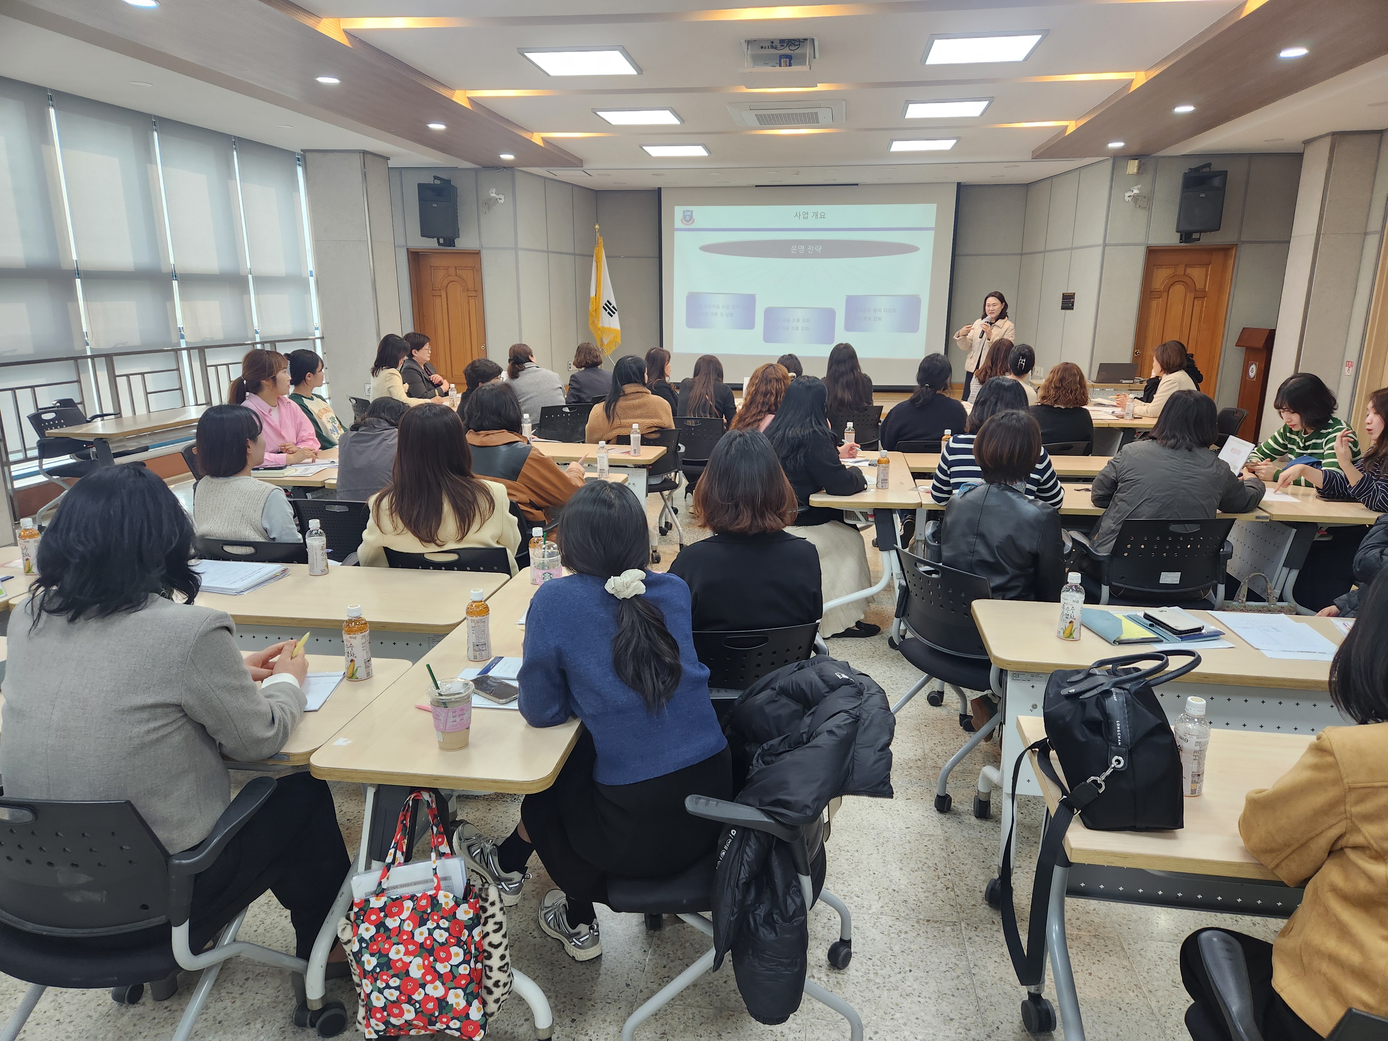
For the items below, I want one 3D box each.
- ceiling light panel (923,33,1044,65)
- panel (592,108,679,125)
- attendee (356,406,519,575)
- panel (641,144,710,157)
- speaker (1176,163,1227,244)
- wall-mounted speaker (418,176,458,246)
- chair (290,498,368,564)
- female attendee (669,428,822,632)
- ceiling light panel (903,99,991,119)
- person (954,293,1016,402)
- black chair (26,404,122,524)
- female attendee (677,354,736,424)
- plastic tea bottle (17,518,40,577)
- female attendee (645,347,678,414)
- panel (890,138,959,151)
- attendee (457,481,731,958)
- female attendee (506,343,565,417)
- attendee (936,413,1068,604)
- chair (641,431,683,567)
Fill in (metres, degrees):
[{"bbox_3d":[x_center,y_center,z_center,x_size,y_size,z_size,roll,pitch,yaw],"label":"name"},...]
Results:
[{"bbox_3d":[1.734,-2.860,5.568,0.640,0.060,0.650,2,14,8],"label":"ceiling light panel"},{"bbox_3d":[-0.425,-3.174,7.235,0.610,0.050,0.640,2,15,6],"label":"panel"},{"bbox_3d":[-0.866,0.179,3.576,0.560,1.220,0.740,1,15,4],"label":"attendee"},{"bbox_3d":[-0.172,-3.836,9.584,0.645,0.035,0.645,2,14,8],"label":"panel"},{"bbox_3d":[5.012,-3.126,9.092,0.430,0.690,0.430,7,16,25],"label":"speaker"},{"bbox_3d":[-2.910,-3.521,10.489,0.410,0.680,0.380,-2,14,-10],"label":"wall-mounted speaker"},{"bbox_3d":[-1.418,0.245,4.119,0.520,0.820,0.570,2,14,8],"label":"chair"},{"bbox_3d":[0.078,0.331,2.896,0.480,1.270,0.750,-2,14,-10],"label":"female attendee"},{"bbox_3d":[1.883,-3.074,6.878,0.610,0.050,0.610,2,14,8],"label":"ceiling light panel"},{"bbox_3d":[2.871,-1.391,9.115,0.520,1.670,0.400,9,17,34],"label":"person"},{"bbox_3d":[-4.466,-0.371,6.732,0.580,0.830,0.570,2,14,7],"label":"black chair"},{"bbox_3d":[0.077,-0.531,6.365,0.470,1.230,0.750,2,14,8],"label":"female attendee"},{"bbox_3d":[-2.290,0.089,3.185,0.062,0.188,0.062,2,14,9],"label":"plastic tea bottle"},{"bbox_3d":[-0.222,-0.758,7.189,0.460,1.200,0.640,12,19,40],"label":"female attendee"},{"bbox_3d":[2.281,-3.739,9.211,0.645,0.035,0.645,2,14,8],"label":"panel"},{"bbox_3d":[-0.247,0.499,2.268,0.570,1.250,0.830,-11,18,-39],"label":"attendee"},{"bbox_3d":[-1.204,-0.807,7.523,0.520,1.260,0.740,3,14,13],"label":"female attendee"},{"bbox_3d":[1.133,0.229,3.287,0.480,1.245,0.680,5,15,20],"label":"attendee"},{"bbox_3d":[-0.319,-0.260,6.325,0.580,0.800,0.580,-4,14,-14],"label":"chair"}]

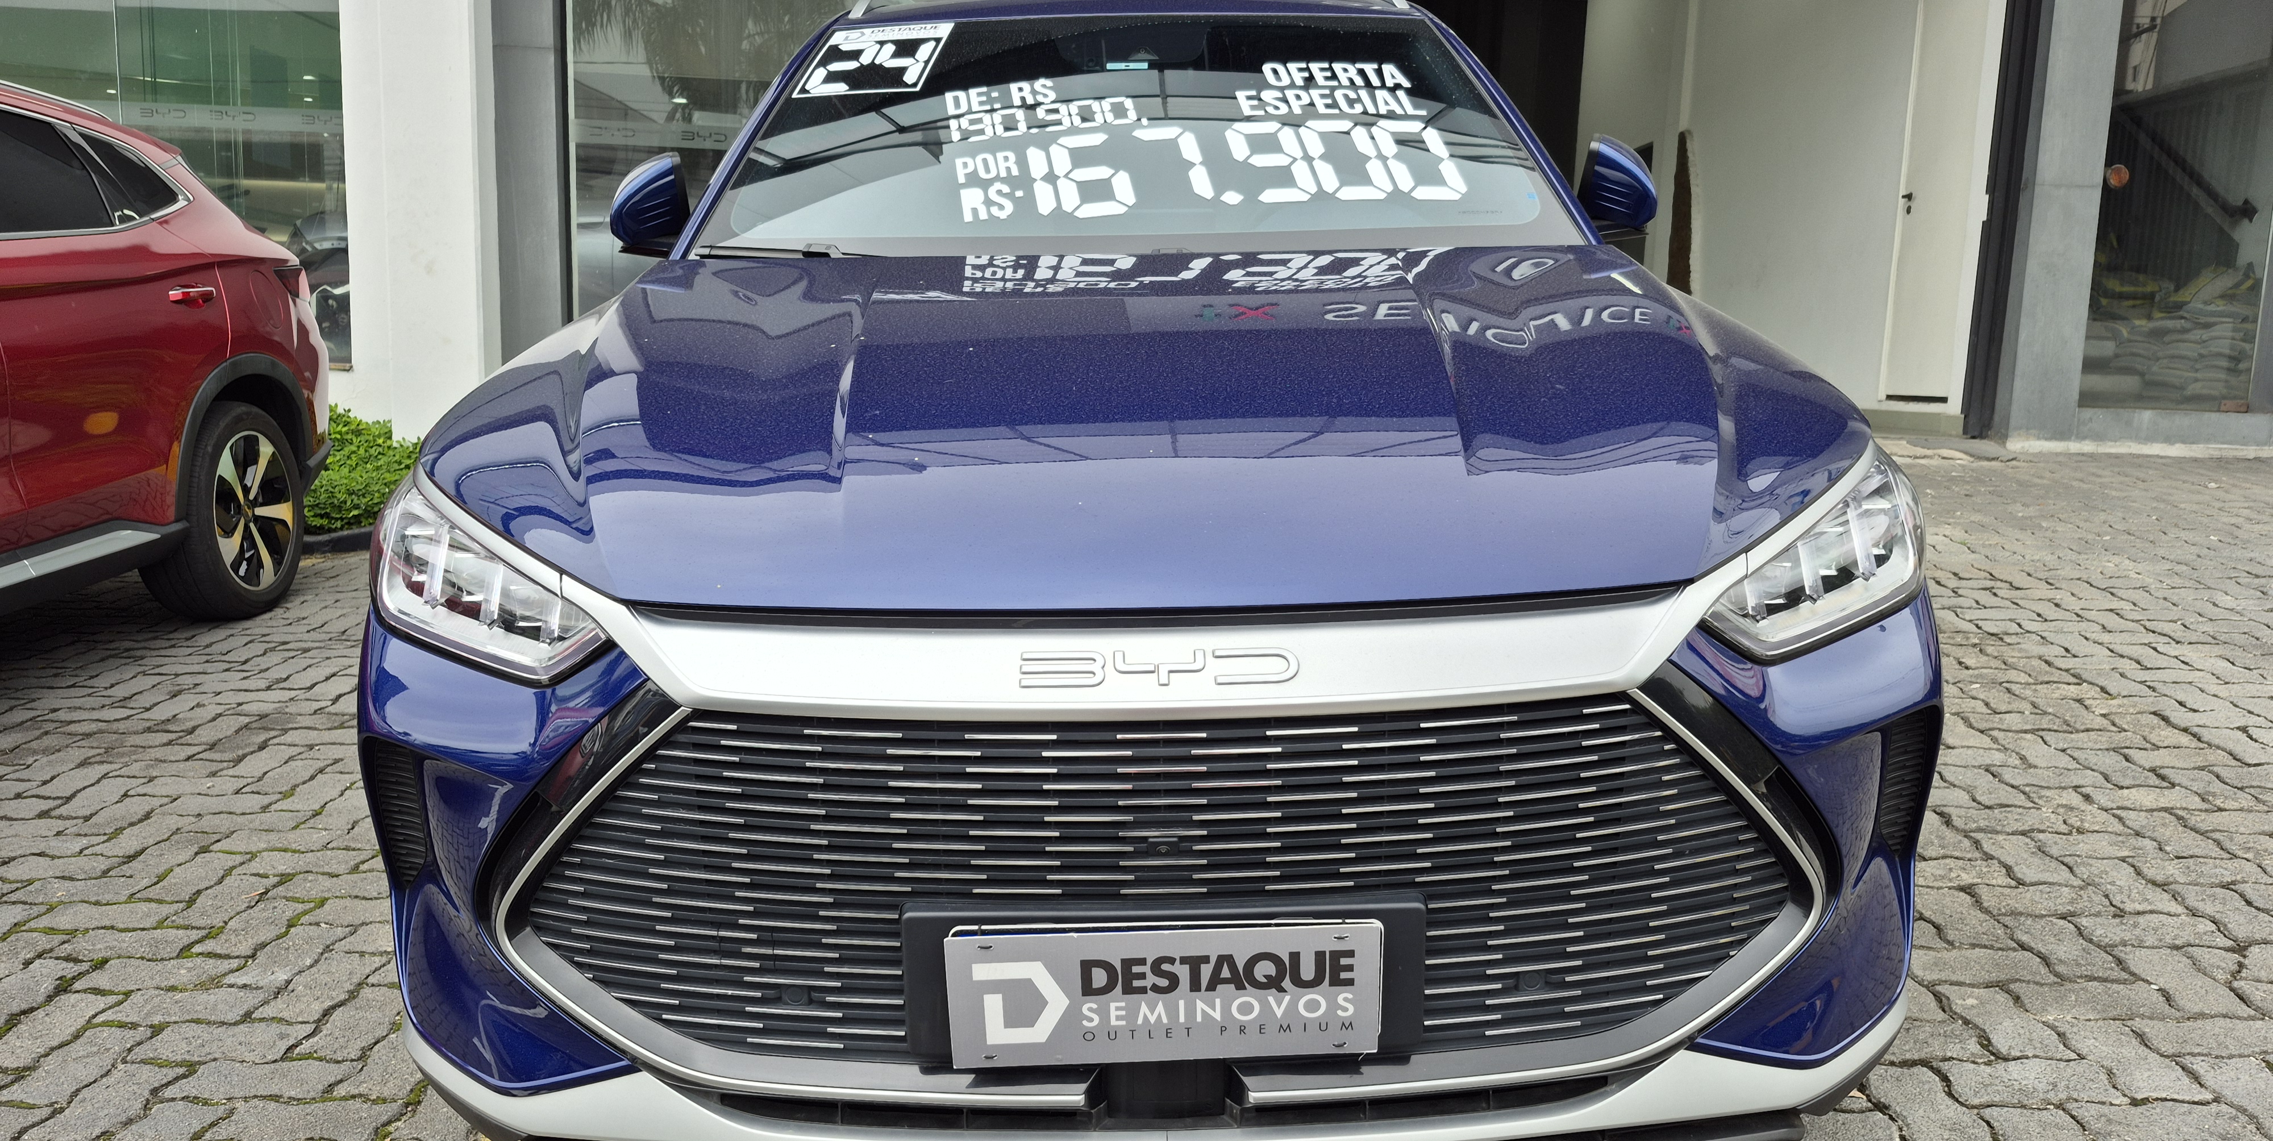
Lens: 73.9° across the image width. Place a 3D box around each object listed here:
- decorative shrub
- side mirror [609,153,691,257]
[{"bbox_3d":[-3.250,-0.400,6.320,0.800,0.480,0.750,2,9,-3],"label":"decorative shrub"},{"bbox_3d":[-0.938,-0.716,2.950,0.200,0.190,0.150,0,11,3],"label":"side mirror"}]

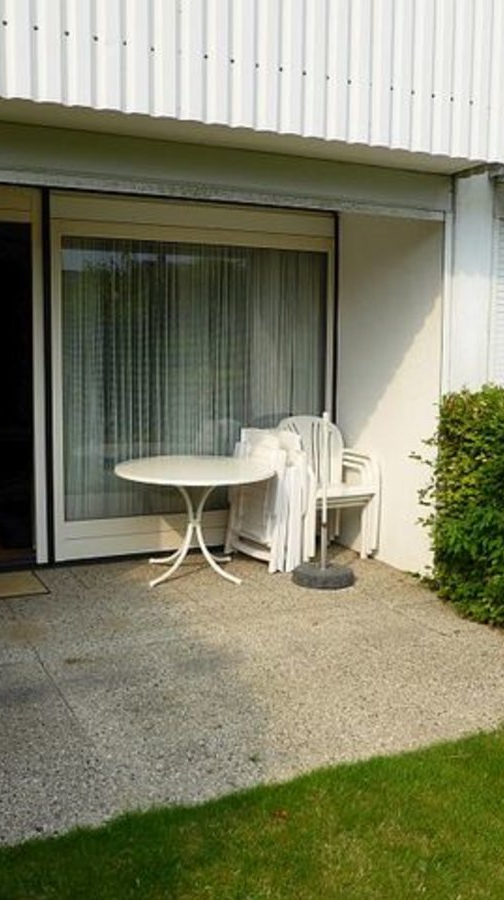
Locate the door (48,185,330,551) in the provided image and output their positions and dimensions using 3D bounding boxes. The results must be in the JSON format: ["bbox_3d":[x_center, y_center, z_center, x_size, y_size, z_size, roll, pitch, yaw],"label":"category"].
[{"bbox_3d":[-0.325,-0.491,5.776,2.089,2.383,0.100,-3,7,-25],"label":"door"}]

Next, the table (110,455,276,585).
[{"bbox_3d":[-0.375,0.438,5.318,1.000,0.690,1.000,0,6,0],"label":"table"}]

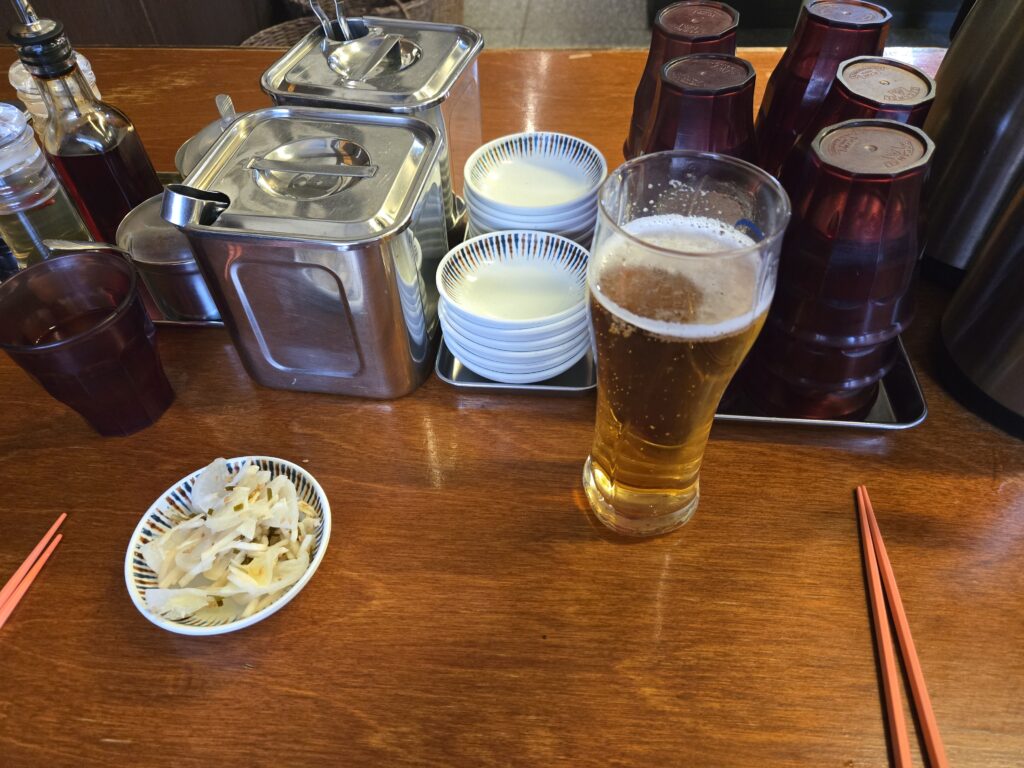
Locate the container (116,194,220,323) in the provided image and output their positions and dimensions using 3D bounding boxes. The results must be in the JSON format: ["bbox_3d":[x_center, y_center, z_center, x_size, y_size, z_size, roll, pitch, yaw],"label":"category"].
[{"bbox_3d":[-0.216,-0.094,0.471,0.091,0.062,0.091,3,49,5],"label":"container"}]

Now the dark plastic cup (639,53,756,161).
[{"bbox_3d":[0.118,-0.156,0.436,0.078,0.089,0.078,3,49,5],"label":"dark plastic cup"}]

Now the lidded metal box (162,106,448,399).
[{"bbox_3d":[-0.106,-0.079,0.417,0.131,0.123,0.130,5,49,7],"label":"lidded metal box"}]

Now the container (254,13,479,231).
[{"bbox_3d":[-0.090,-0.181,0.506,0.131,0.123,0.131,10,50,12],"label":"container"}]

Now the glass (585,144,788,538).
[{"bbox_3d":[0.066,-0.003,0.302,0.069,0.182,0.069,3,49,5],"label":"glass"}]

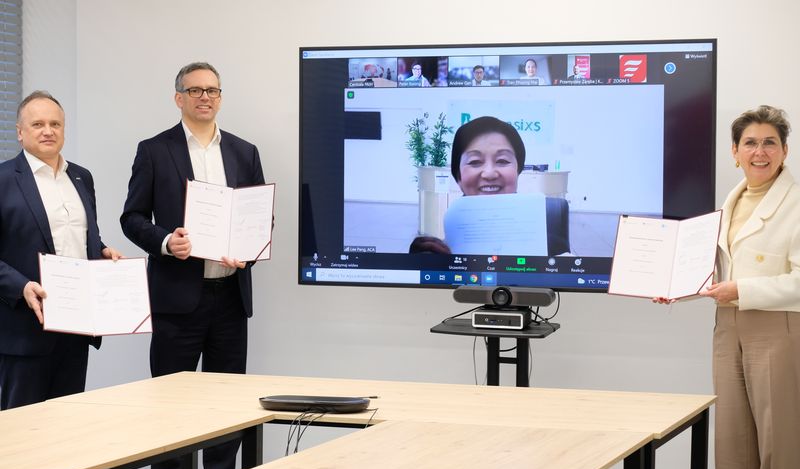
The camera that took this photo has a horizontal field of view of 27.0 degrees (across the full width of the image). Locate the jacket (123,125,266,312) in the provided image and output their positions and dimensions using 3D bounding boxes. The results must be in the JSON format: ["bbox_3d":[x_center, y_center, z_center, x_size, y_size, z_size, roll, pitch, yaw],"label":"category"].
[{"bbox_3d":[-0.848,-0.061,6.780,0.550,0.770,0.370,0,1,-19],"label":"jacket"}]

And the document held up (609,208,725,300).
[{"bbox_3d":[0.981,0.079,6.070,0.412,0.310,0.080,-2,-22,35],"label":"document held up"}]

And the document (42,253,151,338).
[{"bbox_3d":[-1.175,0.234,6.380,0.425,0.310,0.057,3,-22,-27],"label":"document"}]

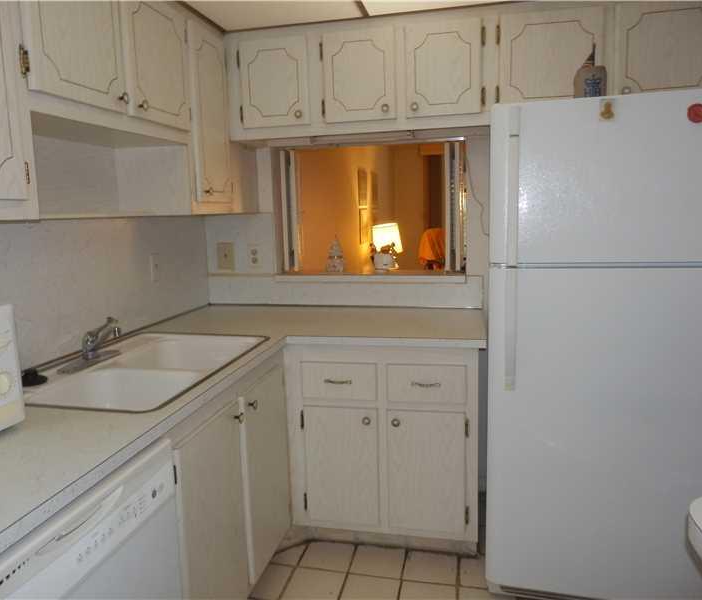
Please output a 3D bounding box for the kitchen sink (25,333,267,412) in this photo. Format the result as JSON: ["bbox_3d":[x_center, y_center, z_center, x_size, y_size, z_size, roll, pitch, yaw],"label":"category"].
[{"bbox_3d":[-0.638,0.285,1.730,0.552,0.202,0.798,1,9,13],"label":"kitchen sink"}]

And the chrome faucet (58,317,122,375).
[{"bbox_3d":[-0.766,0.125,1.691,0.192,0.151,0.242,1,9,13],"label":"chrome faucet"}]

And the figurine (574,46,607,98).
[{"bbox_3d":[0.772,-0.721,1.788,0.101,0.191,0.101,1,9,13],"label":"figurine"}]

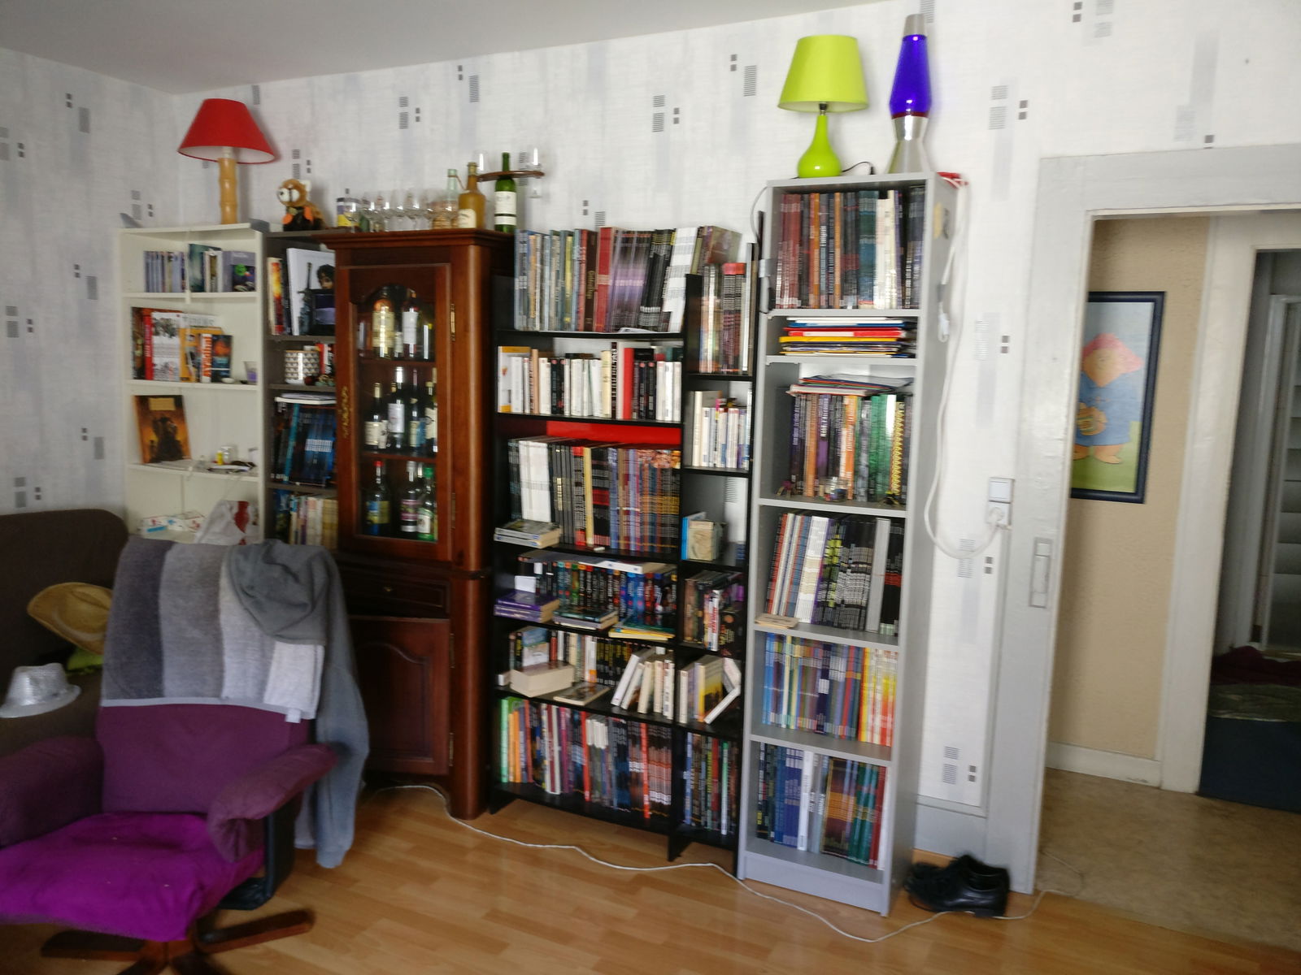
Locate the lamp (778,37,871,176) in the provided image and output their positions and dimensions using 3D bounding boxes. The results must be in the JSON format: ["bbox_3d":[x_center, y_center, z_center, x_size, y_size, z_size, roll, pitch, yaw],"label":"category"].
[{"bbox_3d":[0.480,-1.037,2.940,0.250,0.390,0.250,5,8,27],"label":"lamp"}]

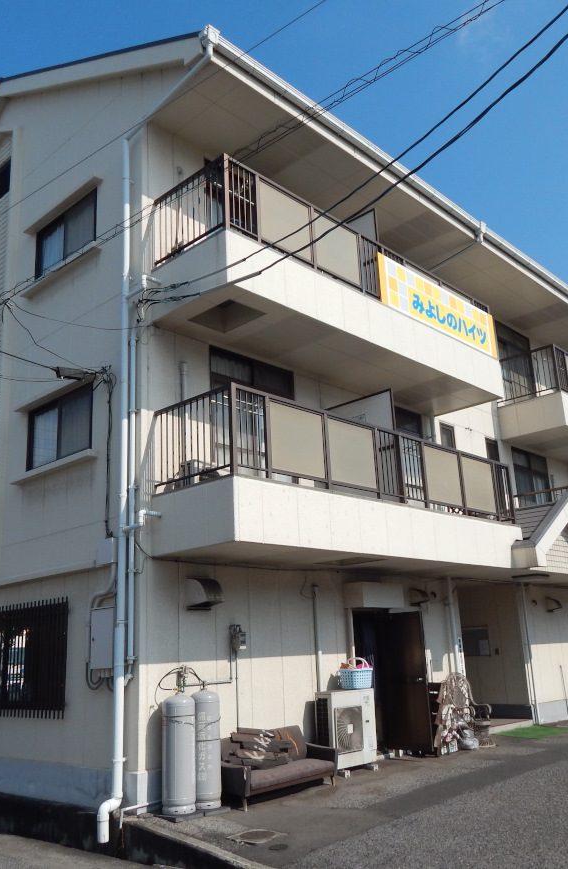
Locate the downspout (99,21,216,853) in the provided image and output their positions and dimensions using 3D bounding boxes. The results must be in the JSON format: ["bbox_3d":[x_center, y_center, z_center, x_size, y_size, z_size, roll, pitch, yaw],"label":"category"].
[{"bbox_3d":[-1.408,-0.344,9.099,2.030,9.550,0.300,-17,-21,41],"label":"downspout"}]

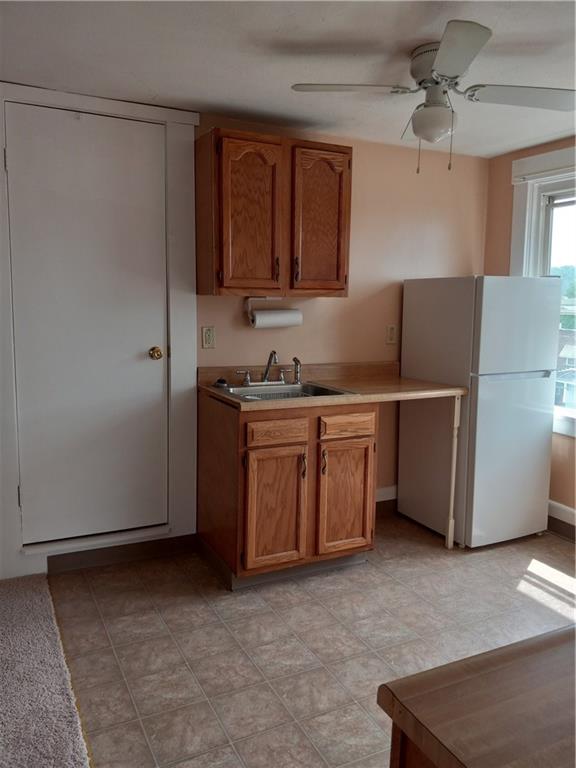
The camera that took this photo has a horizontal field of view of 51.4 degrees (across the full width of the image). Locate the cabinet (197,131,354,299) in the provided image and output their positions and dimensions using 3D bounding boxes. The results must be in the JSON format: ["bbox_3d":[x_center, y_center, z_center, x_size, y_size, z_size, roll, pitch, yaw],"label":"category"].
[{"bbox_3d":[-0.066,-0.851,3.137,0.764,0.782,0.285,-3,7,-27],"label":"cabinet"}]

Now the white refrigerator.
[{"bbox_3d":[1.140,0.131,3.665,0.600,1.517,0.663,-3,7,-27],"label":"white refrigerator"}]

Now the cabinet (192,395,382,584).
[{"bbox_3d":[-0.011,0.481,3.154,0.758,0.825,0.587,-3,7,-27],"label":"cabinet"}]

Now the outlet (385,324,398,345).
[{"bbox_3d":[0.648,-0.306,3.721,0.073,0.115,0.012,-3,7,-27],"label":"outlet"}]

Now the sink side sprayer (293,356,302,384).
[{"bbox_3d":[0.051,-0.073,3.355,0.058,0.154,0.036,-5,8,-40],"label":"sink side sprayer"}]

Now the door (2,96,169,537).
[{"bbox_3d":[-0.960,-0.257,2.976,0.726,2.069,0.045,-3,7,-27],"label":"door"}]

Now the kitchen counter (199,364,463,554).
[{"bbox_3d":[0.230,0.422,3.259,1.293,1.013,0.608,-3,7,-27],"label":"kitchen counter"}]

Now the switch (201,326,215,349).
[{"bbox_3d":[-0.421,-0.247,3.184,0.073,0.115,0.012,-3,7,-27],"label":"switch"}]

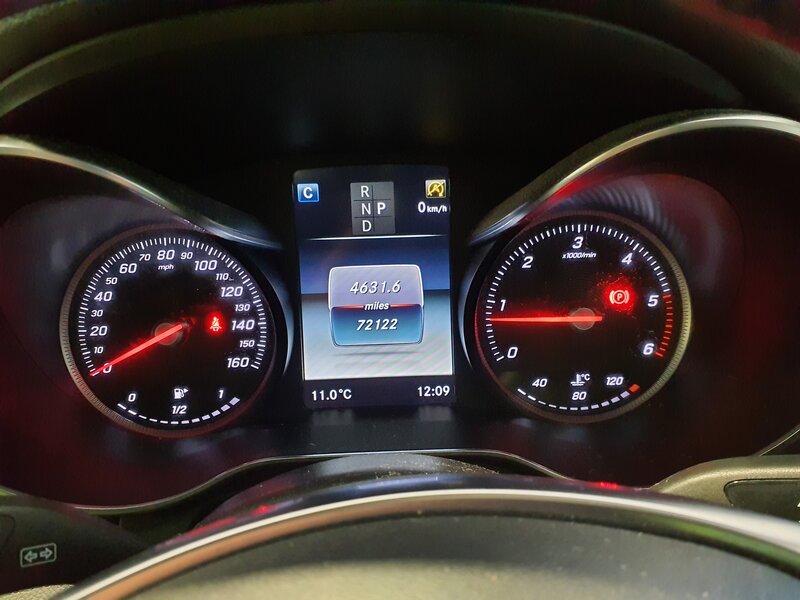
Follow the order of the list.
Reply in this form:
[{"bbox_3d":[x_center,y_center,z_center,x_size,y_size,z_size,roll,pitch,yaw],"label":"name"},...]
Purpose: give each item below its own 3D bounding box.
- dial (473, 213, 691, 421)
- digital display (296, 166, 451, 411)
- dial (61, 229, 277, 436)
[{"bbox_3d":[0.090,0.008,0.308,0.104,0.104,0.018,-2,6,0],"label":"dial"},{"bbox_3d":[-0.013,-0.006,0.311,0.077,0.119,0.010,-2,6,0],"label":"digital display"},{"bbox_3d":[-0.114,0.016,0.307,0.104,0.104,0.018,-2,6,0],"label":"dial"}]

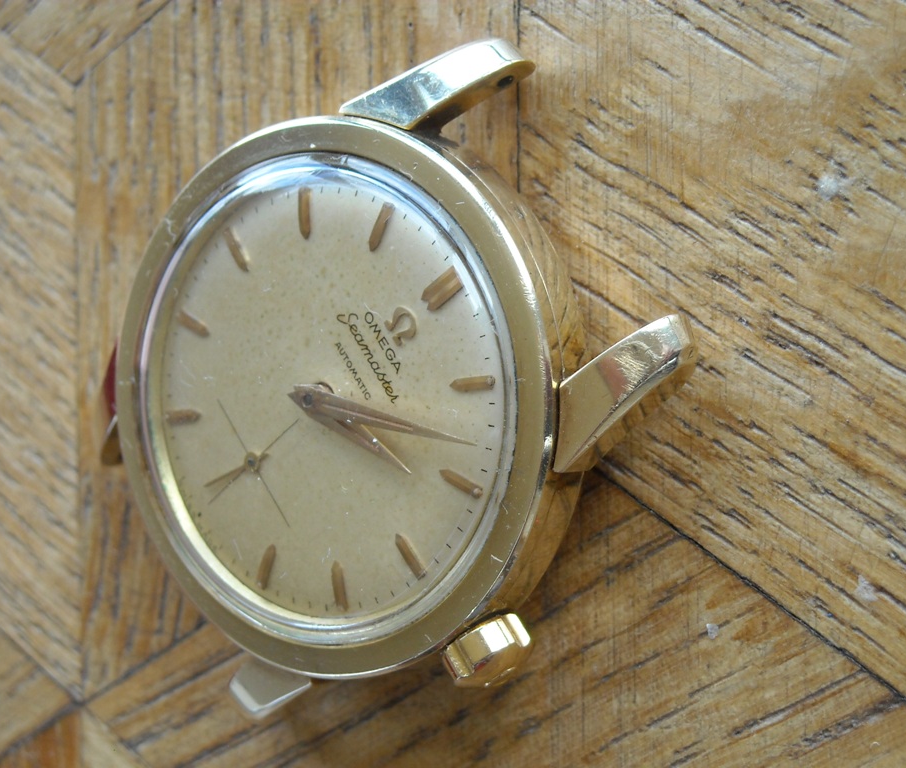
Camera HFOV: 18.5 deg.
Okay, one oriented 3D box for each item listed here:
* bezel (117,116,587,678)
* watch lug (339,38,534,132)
[{"bbox_3d":[-0.007,0.001,0.170,0.034,0.005,0.034,2,93,36],"label":"bezel"},{"bbox_3d":[-0.001,-0.018,0.167,0.011,0.006,0.004,-42,68,30],"label":"watch lug"}]

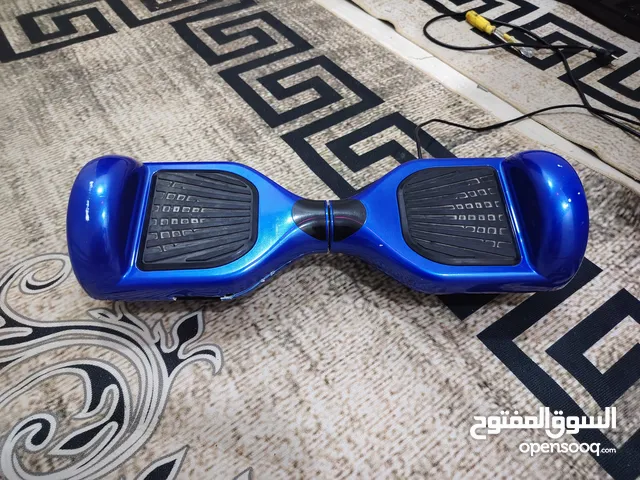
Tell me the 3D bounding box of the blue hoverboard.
[{"bbox_3d":[0.014,-0.020,0.554,0.584,0.178,0.186,-1,57,-2],"label":"blue hoverboard"}]

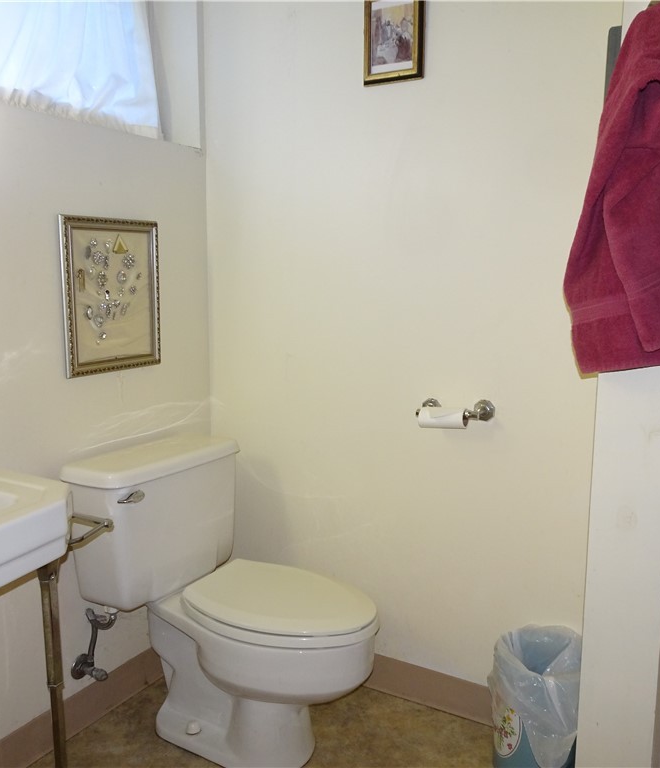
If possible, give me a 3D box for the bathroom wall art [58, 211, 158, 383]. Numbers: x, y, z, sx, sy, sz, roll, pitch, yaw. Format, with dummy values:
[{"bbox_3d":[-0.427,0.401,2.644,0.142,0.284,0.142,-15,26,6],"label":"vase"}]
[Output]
[{"bbox_3d":[-0.534,-0.218,1.761,0.020,0.375,0.293,5,10,30],"label":"bathroom wall art"}]

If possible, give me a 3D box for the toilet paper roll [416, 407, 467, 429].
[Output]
[{"bbox_3d":[0.273,0.082,1.704,0.115,0.047,0.047,5,10,30],"label":"toilet paper roll"}]

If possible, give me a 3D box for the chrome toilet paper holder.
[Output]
[{"bbox_3d":[0.297,0.065,1.718,0.187,0.053,0.076,5,10,30],"label":"chrome toilet paper holder"}]

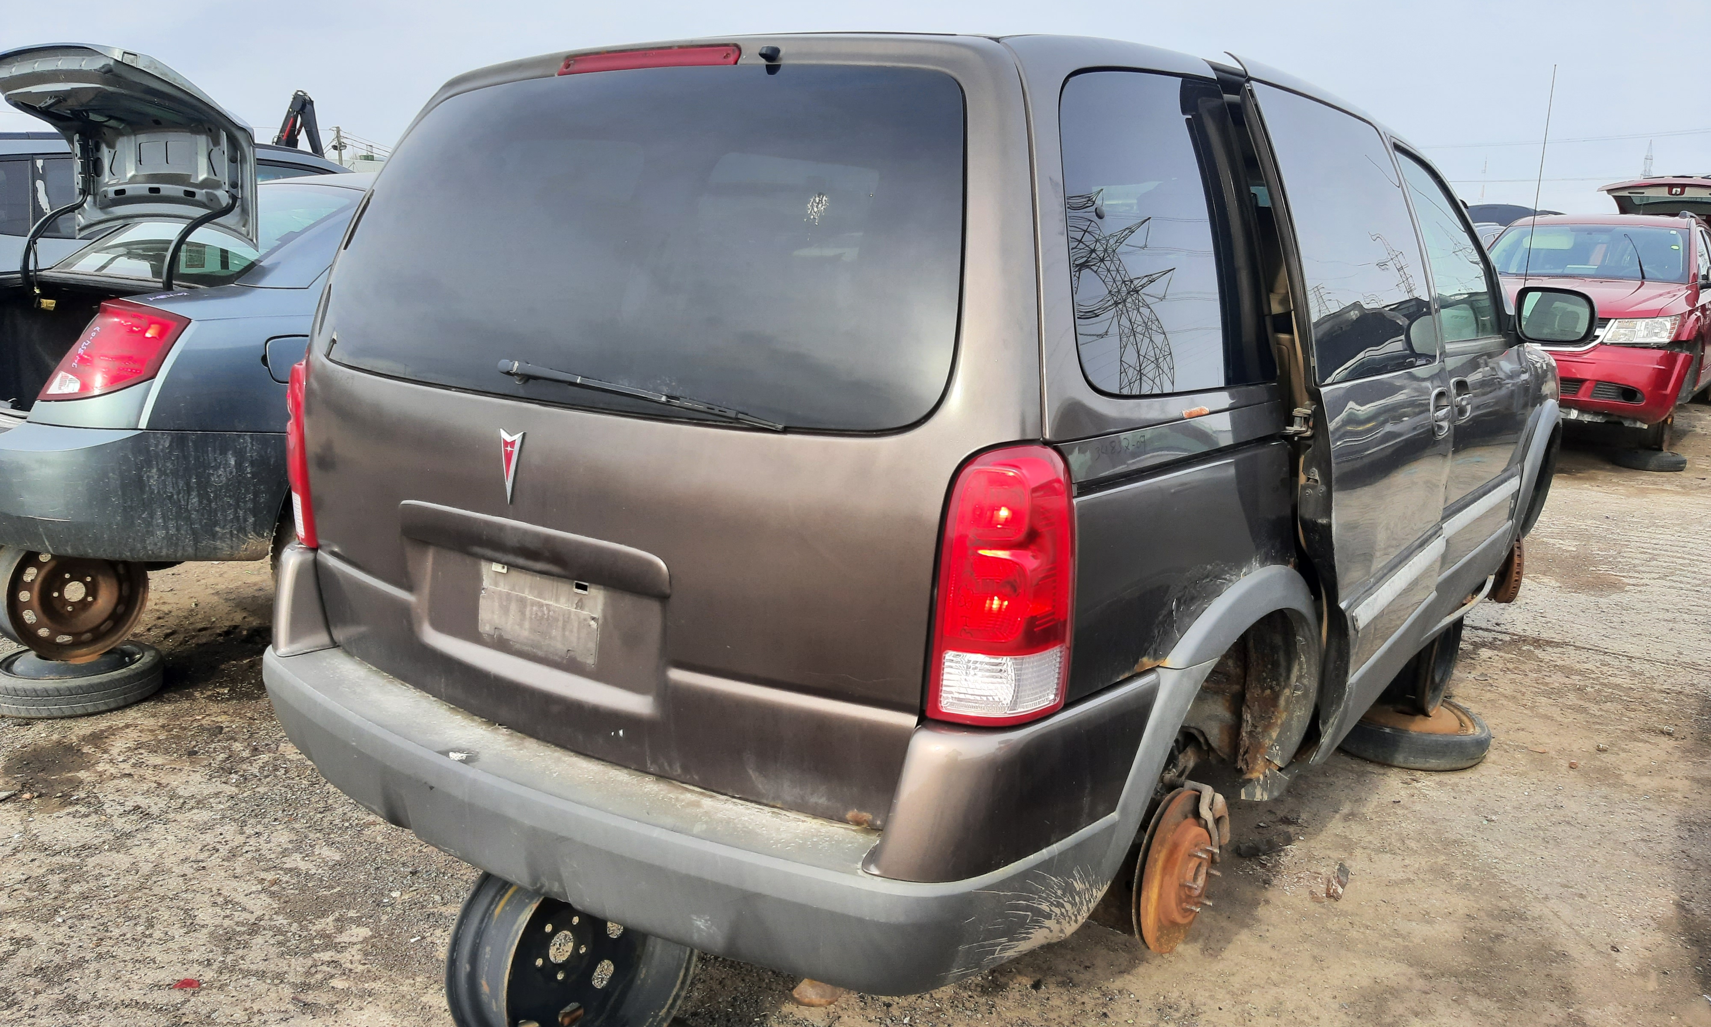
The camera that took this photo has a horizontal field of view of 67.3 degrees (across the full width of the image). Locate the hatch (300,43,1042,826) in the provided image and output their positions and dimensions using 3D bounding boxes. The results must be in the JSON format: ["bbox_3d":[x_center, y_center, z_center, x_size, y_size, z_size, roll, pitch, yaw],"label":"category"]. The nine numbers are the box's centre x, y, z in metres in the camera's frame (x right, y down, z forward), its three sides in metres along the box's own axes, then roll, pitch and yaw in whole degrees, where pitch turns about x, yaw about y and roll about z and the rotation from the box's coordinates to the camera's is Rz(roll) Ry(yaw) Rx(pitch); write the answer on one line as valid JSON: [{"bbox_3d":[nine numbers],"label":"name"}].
[{"bbox_3d":[-0.428,-0.184,2.131,1.620,1.220,0.390,10,15,37],"label":"hatch"}]

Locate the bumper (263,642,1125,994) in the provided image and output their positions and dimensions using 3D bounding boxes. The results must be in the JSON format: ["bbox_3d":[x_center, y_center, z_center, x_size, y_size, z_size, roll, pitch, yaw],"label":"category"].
[{"bbox_3d":[-0.479,0.441,2.213,1.820,0.230,0.500,10,15,37],"label":"bumper"}]

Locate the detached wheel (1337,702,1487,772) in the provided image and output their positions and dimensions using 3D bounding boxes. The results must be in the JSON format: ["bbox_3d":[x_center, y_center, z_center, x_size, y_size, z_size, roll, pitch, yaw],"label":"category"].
[{"bbox_3d":[1.784,0.668,4.193,0.560,0.130,0.560,1,12,0],"label":"detached wheel"}]

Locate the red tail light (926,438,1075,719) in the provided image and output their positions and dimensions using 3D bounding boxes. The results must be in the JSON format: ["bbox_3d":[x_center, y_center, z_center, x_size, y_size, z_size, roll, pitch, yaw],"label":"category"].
[{"bbox_3d":[0.189,0.099,1.674,0.150,0.400,0.170,10,15,37],"label":"red tail light"}]

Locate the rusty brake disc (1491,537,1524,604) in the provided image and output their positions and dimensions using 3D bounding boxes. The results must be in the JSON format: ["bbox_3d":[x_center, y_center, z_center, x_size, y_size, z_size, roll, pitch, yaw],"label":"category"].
[{"bbox_3d":[2.323,0.169,4.620,0.100,0.310,0.310,4,12,12],"label":"rusty brake disc"}]

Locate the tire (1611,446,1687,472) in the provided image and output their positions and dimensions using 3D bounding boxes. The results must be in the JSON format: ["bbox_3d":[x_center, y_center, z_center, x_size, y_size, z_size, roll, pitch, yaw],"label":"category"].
[{"bbox_3d":[6.430,-0.440,10.400,0.570,0.130,0.570,10,15,37],"label":"tire"}]

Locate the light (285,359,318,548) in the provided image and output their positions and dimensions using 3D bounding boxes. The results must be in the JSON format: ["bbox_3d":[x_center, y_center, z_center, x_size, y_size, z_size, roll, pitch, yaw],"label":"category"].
[{"bbox_3d":[-1.077,-0.130,2.626,0.150,0.400,0.170,10,15,37],"label":"light"}]

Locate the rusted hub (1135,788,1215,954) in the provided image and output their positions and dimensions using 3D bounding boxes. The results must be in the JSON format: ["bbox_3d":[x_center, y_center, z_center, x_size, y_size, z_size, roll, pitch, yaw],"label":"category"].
[{"bbox_3d":[0.585,0.641,2.256,0.100,0.310,0.310,10,15,37],"label":"rusted hub"}]

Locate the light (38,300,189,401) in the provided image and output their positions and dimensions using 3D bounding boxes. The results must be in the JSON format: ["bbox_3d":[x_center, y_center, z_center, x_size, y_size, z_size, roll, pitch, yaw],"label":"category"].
[{"bbox_3d":[-2.116,-0.462,3.655,0.270,0.280,0.330,10,15,37],"label":"light"}]

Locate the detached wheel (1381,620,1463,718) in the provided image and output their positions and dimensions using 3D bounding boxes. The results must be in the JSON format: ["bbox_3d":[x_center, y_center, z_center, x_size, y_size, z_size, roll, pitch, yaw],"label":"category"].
[{"bbox_3d":[1.739,0.418,4.015,0.170,0.420,0.420,10,15,37],"label":"detached wheel"}]

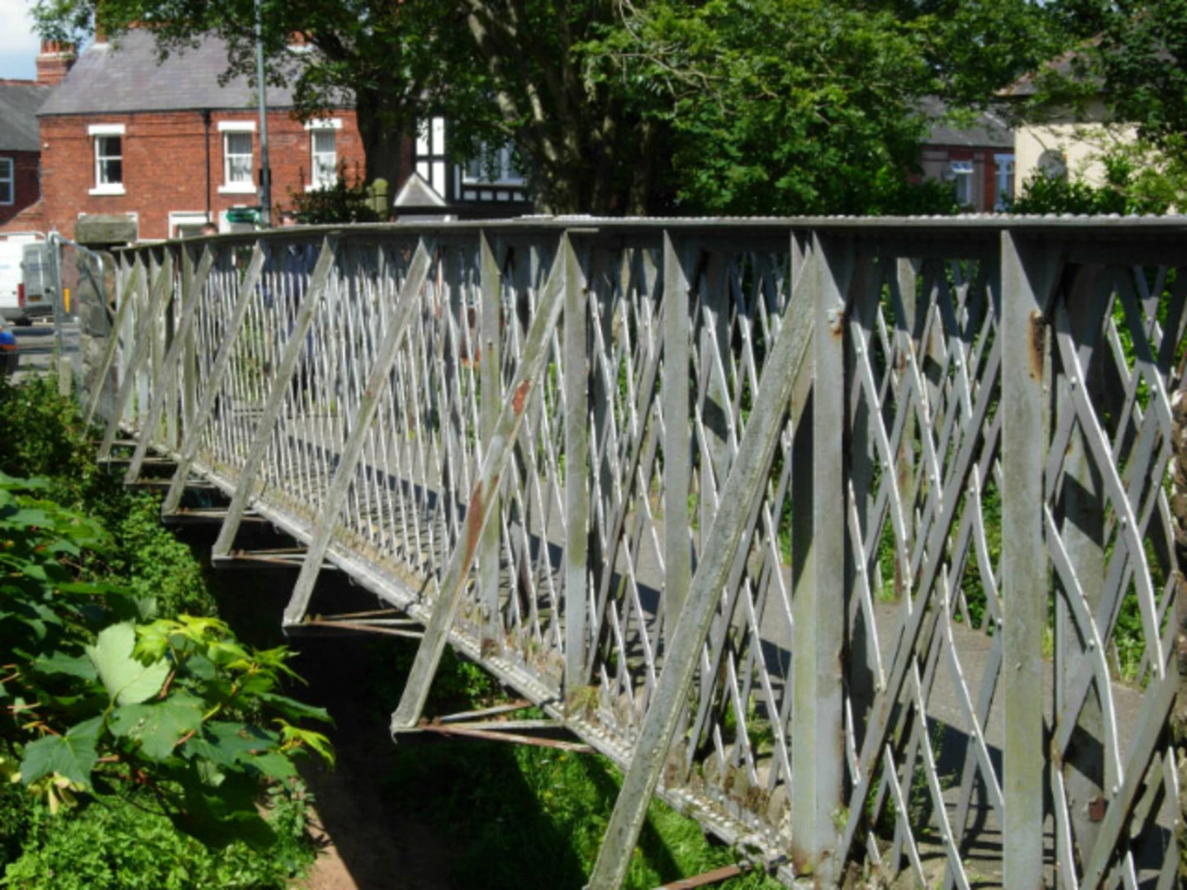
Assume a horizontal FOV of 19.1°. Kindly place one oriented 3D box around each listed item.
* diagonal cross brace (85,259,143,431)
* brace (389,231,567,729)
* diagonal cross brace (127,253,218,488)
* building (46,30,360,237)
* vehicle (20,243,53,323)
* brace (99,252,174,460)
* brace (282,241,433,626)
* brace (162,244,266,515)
[{"bbox_3d":[-3.736,-0.779,27.416,0.075,1.474,0.065,16,-3,-12],"label":"diagonal cross brace"},{"bbox_3d":[-0.316,0.108,10.290,0.075,1.519,0.065,19,-3,-12],"label":"brace"},{"bbox_3d":[-2.581,-0.500,21.707,0.075,1.524,0.065,18,-3,-12],"label":"diagonal cross brace"},{"bbox_3d":[-8.451,-7.202,92.987,10.165,8.000,6.800,1,3,27],"label":"building"},{"bbox_3d":[-15.273,-3.931,85.931,4.700,2.050,1.950,1,3,27],"label":"vehicle"},{"bbox_3d":[-3.173,-0.627,24.562,0.075,1.519,0.065,17,-3,-12],"label":"brace"},{"bbox_3d":[-0.865,-0.052,13.144,0.075,1.510,0.065,19,-3,-12],"label":"brace"},{"bbox_3d":[-2.009,-0.356,18.853,0.075,1.515,0.065,19,-3,-12],"label":"brace"}]

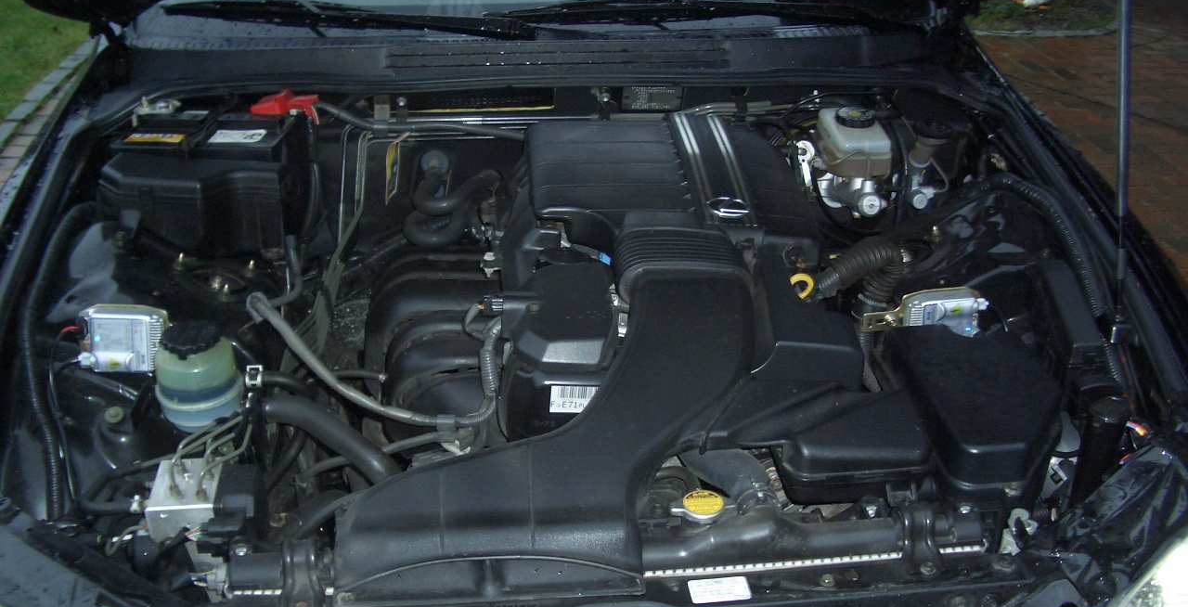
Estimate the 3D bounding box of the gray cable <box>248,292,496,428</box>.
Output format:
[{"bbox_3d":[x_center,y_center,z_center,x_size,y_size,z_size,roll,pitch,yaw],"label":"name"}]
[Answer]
[{"bbox_3d":[-0.236,0.056,1.340,0.285,0.080,0.210,-3,30,-5],"label":"gray cable"}]

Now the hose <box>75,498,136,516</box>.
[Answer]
[{"bbox_3d":[-0.520,0.217,1.280,0.063,0.020,0.020,-3,30,-5],"label":"hose"}]

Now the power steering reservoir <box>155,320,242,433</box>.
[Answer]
[{"bbox_3d":[-0.431,0.079,1.320,0.090,0.095,0.090,-3,30,-5],"label":"power steering reservoir"}]

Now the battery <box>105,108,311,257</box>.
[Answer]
[{"bbox_3d":[-0.548,-0.167,1.730,0.248,0.190,0.180,-3,30,-5],"label":"battery"}]

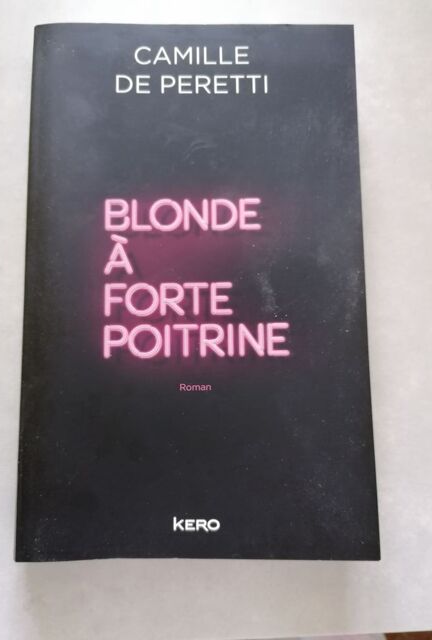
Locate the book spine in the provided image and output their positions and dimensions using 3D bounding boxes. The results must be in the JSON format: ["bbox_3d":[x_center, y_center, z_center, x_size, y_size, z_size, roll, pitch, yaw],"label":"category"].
[{"bbox_3d":[-0.071,-0.017,0.207,0.010,0.018,0.217,0,83,0],"label":"book spine"}]

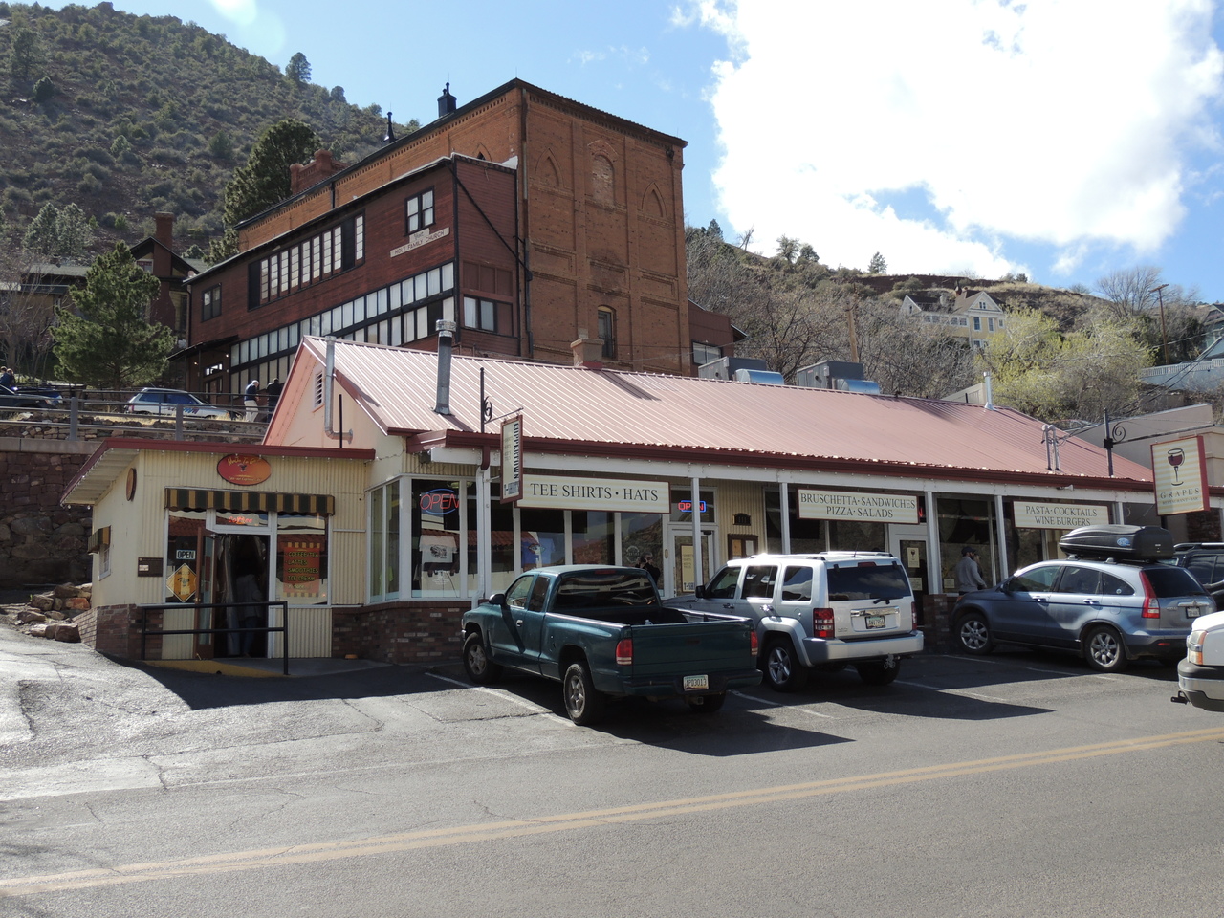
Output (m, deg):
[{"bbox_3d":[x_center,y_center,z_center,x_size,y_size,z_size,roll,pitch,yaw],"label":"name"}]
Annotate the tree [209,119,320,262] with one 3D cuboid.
[{"bbox_3d":[-19.439,-11.638,70.431,6.900,16.218,6.900,-2,-8,0],"label":"tree"}]

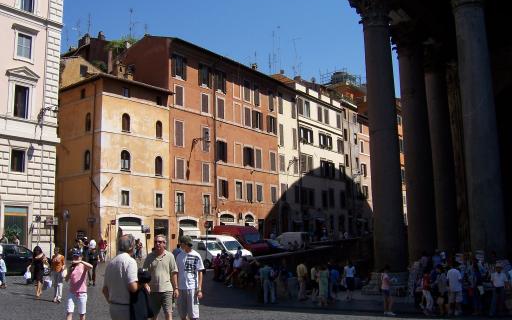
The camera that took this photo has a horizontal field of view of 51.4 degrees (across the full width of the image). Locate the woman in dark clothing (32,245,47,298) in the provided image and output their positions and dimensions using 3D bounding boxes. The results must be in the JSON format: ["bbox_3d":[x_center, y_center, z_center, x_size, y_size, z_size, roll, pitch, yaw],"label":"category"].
[{"bbox_3d":[-6.819,3.528,16.771,0.500,1.650,0.400,2,-11,-18],"label":"woman in dark clothing"}]

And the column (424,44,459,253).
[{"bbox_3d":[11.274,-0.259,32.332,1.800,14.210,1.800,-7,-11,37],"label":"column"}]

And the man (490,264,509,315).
[{"bbox_3d":[8.013,4.271,17.560,0.600,1.750,0.400,-5,-11,17],"label":"man"}]

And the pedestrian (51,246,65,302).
[{"bbox_3d":[-5.849,3.394,15.811,0.480,1.600,0.420,1,-9,-11],"label":"pedestrian"}]

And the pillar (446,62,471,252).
[{"bbox_3d":[14.074,0.232,35.948,1.600,14.210,1.500,-7,-11,37],"label":"pillar"}]

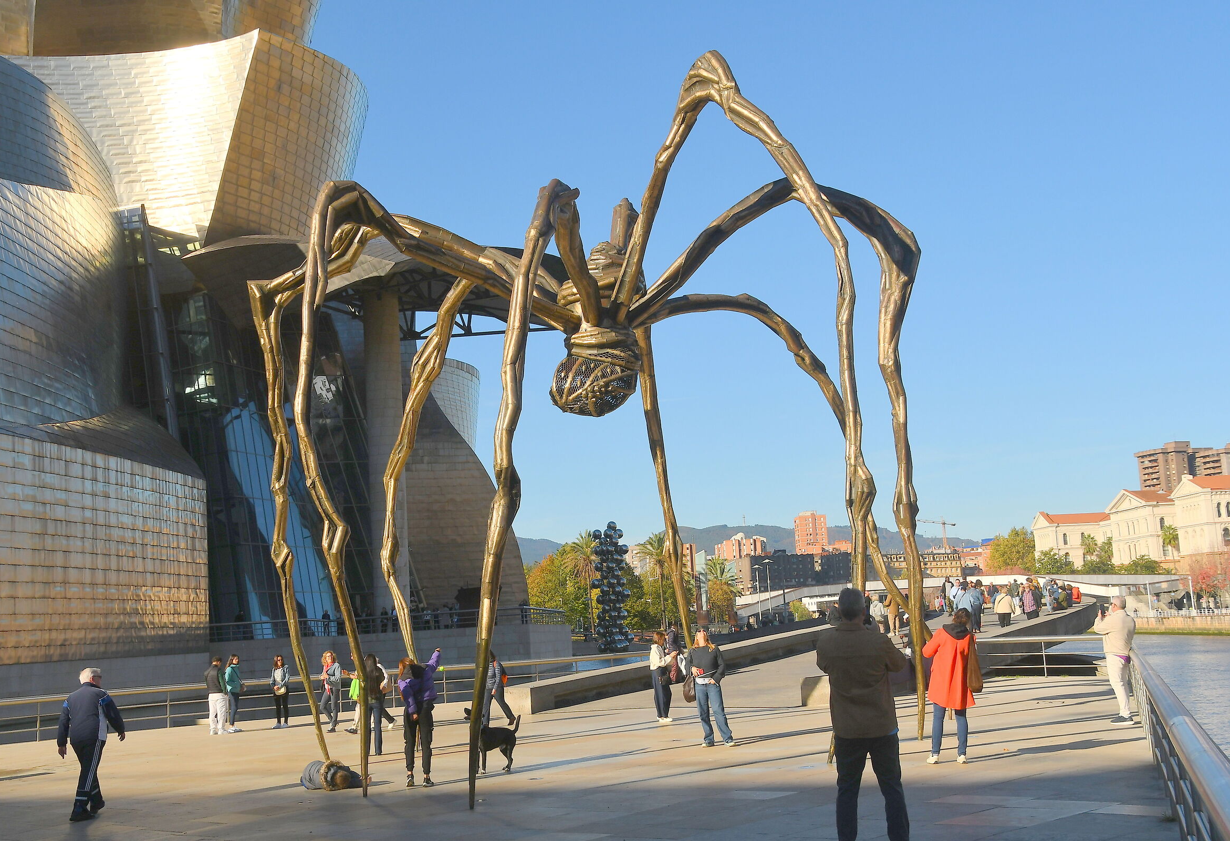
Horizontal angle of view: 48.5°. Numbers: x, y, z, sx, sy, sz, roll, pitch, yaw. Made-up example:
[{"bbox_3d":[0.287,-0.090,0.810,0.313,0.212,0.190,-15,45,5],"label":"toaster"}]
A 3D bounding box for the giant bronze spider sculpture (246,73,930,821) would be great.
[{"bbox_3d":[0.174,0.335,19.803,10.776,8.850,10.305,-2,-9,-13],"label":"giant bronze spider sculpture"}]

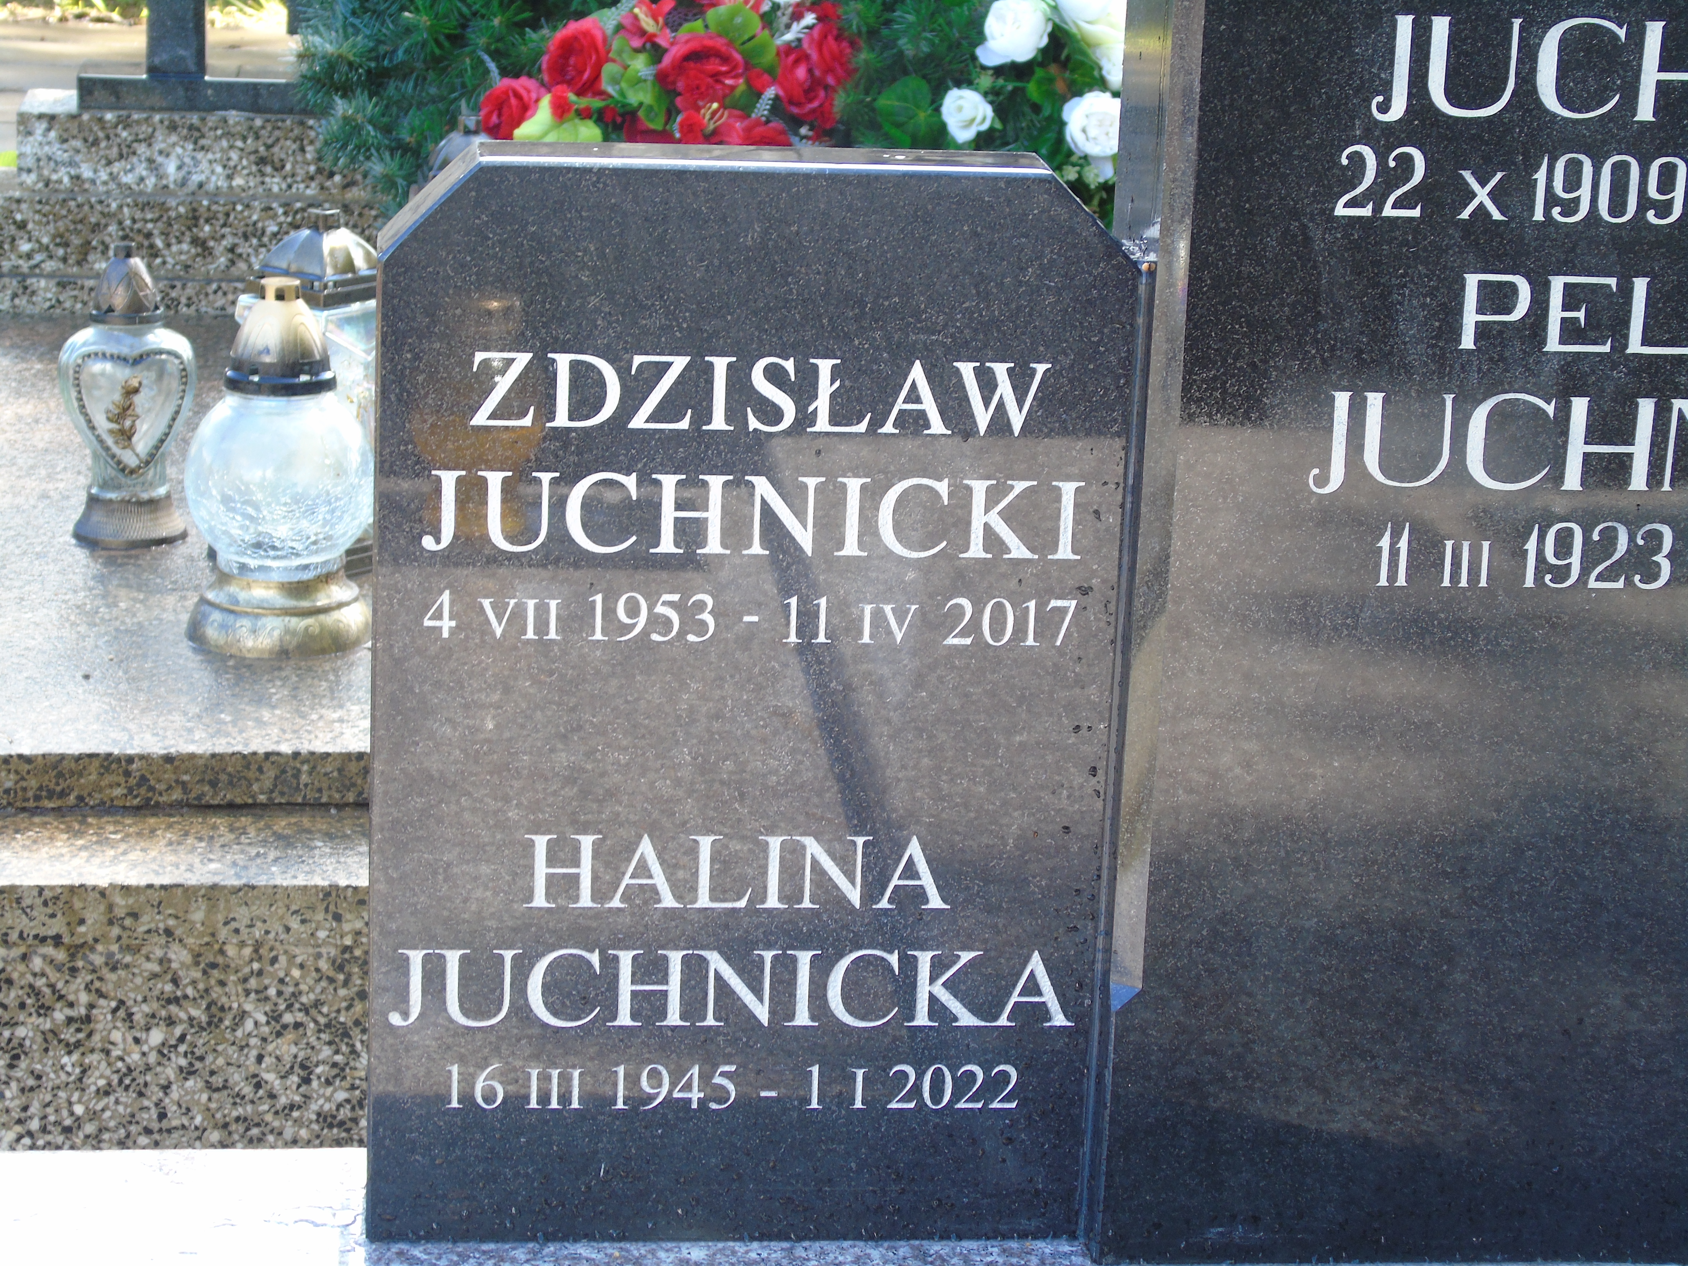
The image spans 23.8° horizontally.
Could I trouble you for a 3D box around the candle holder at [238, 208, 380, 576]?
[{"bbox_3d":[-0.423,-0.203,3.258,0.132,0.289,0.132,12,17,36],"label":"candle holder"}]

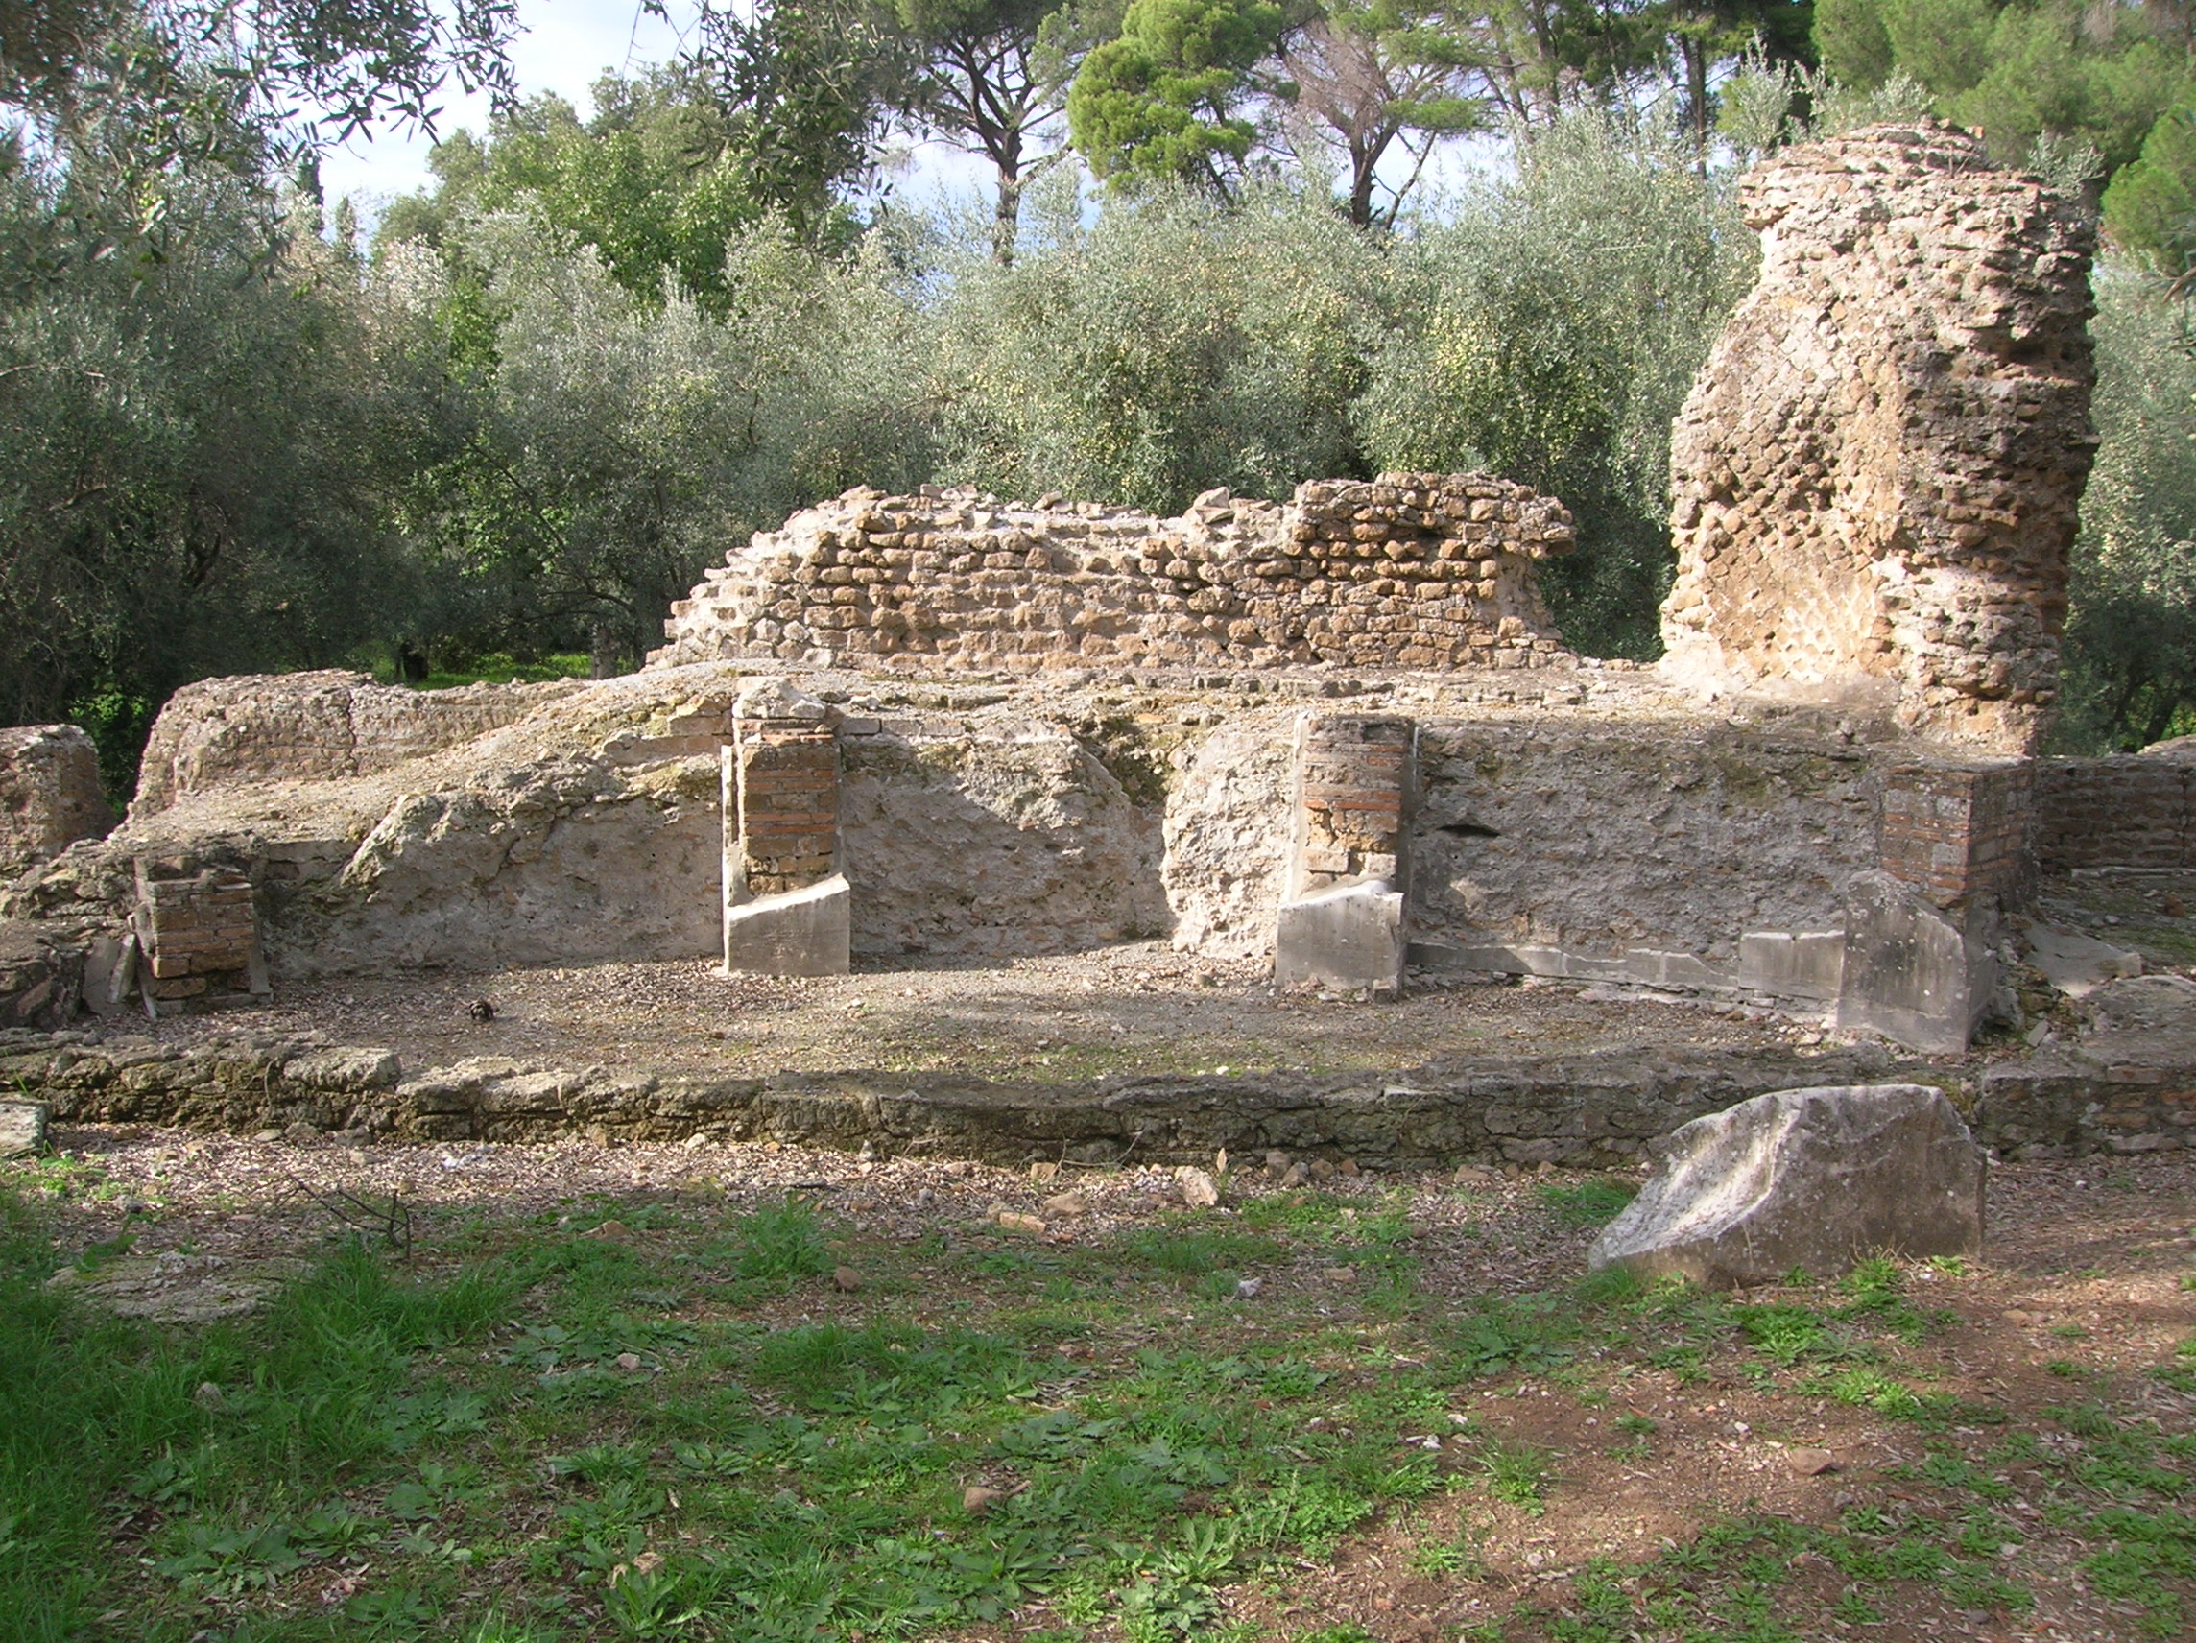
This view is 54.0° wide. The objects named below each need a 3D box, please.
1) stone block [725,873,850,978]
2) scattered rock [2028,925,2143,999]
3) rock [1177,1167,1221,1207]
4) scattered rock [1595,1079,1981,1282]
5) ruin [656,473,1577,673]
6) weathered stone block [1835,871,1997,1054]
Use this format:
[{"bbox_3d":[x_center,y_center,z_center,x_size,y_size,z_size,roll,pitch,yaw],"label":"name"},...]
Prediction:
[{"bbox_3d":[-1.207,0.404,8.384,0.470,0.375,0.170,-1,7,-14],"label":"stone block"},{"bbox_3d":[3.672,0.523,8.066,0.380,0.180,0.360,4,7,20],"label":"scattered rock"},{"bbox_3d":[0.290,1.055,6.244,0.120,0.095,0.090,1,7,0],"label":"rock"},{"bbox_3d":[1.839,0.967,5.878,0.950,0.450,0.460,1,7,0],"label":"scattered rock"},{"bbox_3d":[0.080,-1.157,9.883,4.080,0.850,0.650,1,7,2],"label":"ruin"},{"bbox_3d":[2.892,0.478,7.609,0.470,0.565,0.230,6,9,36],"label":"weathered stone block"}]

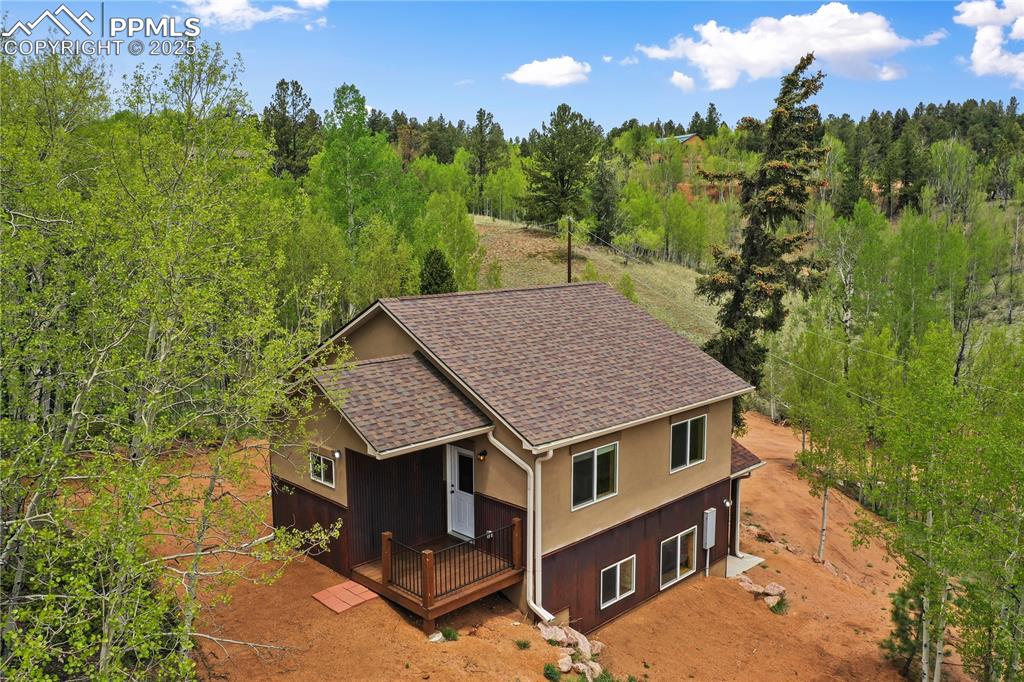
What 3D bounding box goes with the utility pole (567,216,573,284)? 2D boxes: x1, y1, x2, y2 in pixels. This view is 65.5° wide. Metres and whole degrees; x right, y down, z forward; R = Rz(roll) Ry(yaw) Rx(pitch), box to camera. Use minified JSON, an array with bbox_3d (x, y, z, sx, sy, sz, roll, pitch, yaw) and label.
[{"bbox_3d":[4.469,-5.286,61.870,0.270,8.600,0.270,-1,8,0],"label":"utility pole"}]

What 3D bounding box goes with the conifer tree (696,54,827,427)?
[{"bbox_3d":[9.138,-2.524,29.273,5.000,15.500,5.000,-1,8,0],"label":"conifer tree"}]

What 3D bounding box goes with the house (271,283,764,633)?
[{"bbox_3d":[-0.489,2.515,21.582,12.125,7.778,10.243,-8,11,-43],"label":"house"}]

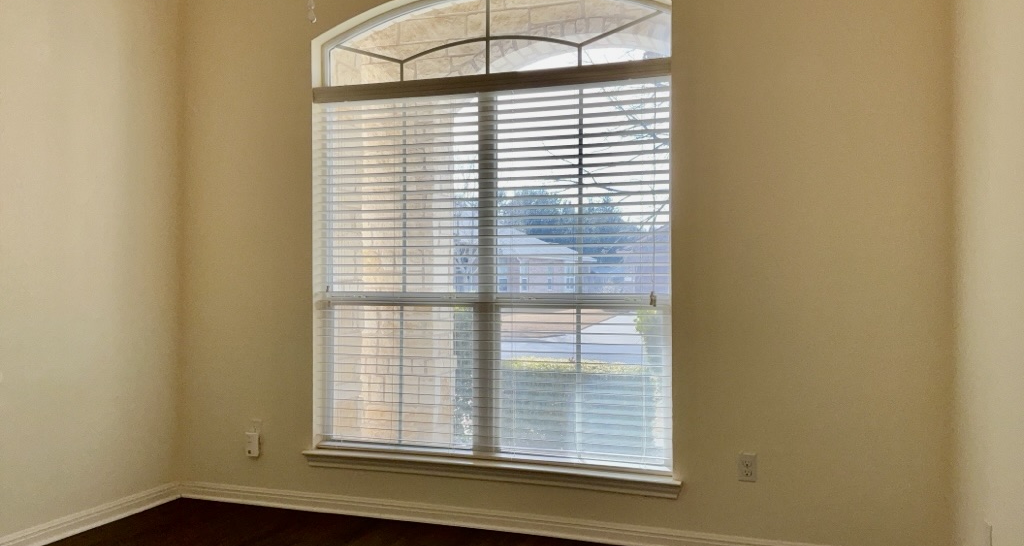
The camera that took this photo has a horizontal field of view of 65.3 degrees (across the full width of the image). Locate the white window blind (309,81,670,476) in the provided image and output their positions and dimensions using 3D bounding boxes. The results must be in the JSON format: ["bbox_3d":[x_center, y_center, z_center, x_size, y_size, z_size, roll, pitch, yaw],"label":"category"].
[{"bbox_3d":[-0.146,-0.023,3.785,1.800,1.830,0.070,0,-1,19],"label":"white window blind"}]

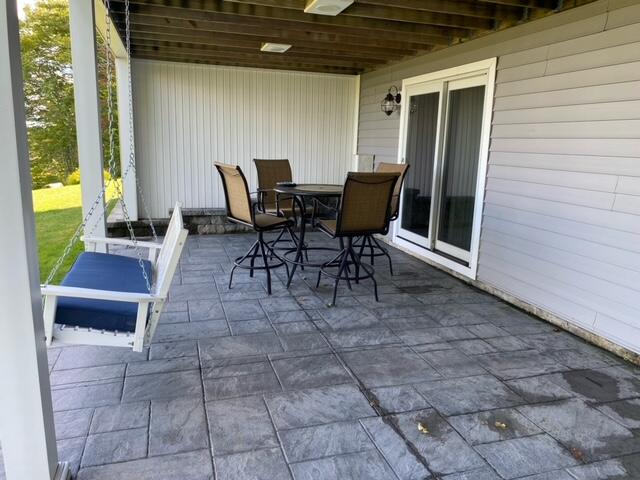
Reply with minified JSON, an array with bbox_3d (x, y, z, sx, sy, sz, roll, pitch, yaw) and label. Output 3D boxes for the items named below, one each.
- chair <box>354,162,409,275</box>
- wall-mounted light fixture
[{"bbox_3d":[0.557,-0.226,5.343,0.665,1.202,0.600,-6,14,-35],"label":"chair"},{"bbox_3d":[0.967,-1.903,6.586,0.265,0.410,0.220,-2,12,-17],"label":"wall-mounted light fixture"}]

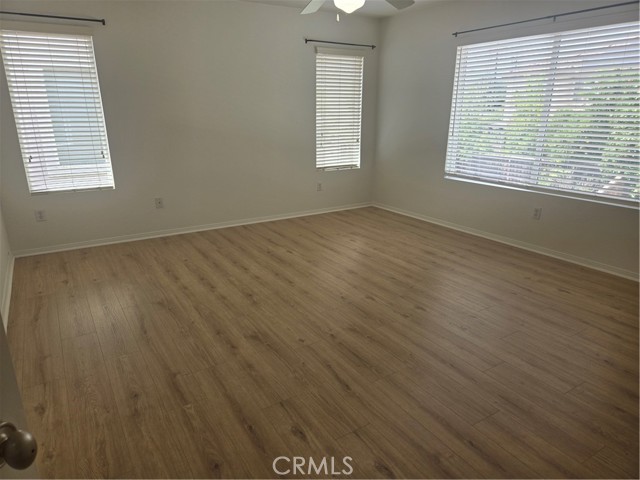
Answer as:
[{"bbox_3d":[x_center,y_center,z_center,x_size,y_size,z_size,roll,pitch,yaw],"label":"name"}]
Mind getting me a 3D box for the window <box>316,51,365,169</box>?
[{"bbox_3d":[0.266,-1.731,5.819,0.763,1.498,0.070,-10,20,-32],"label":"window"}]

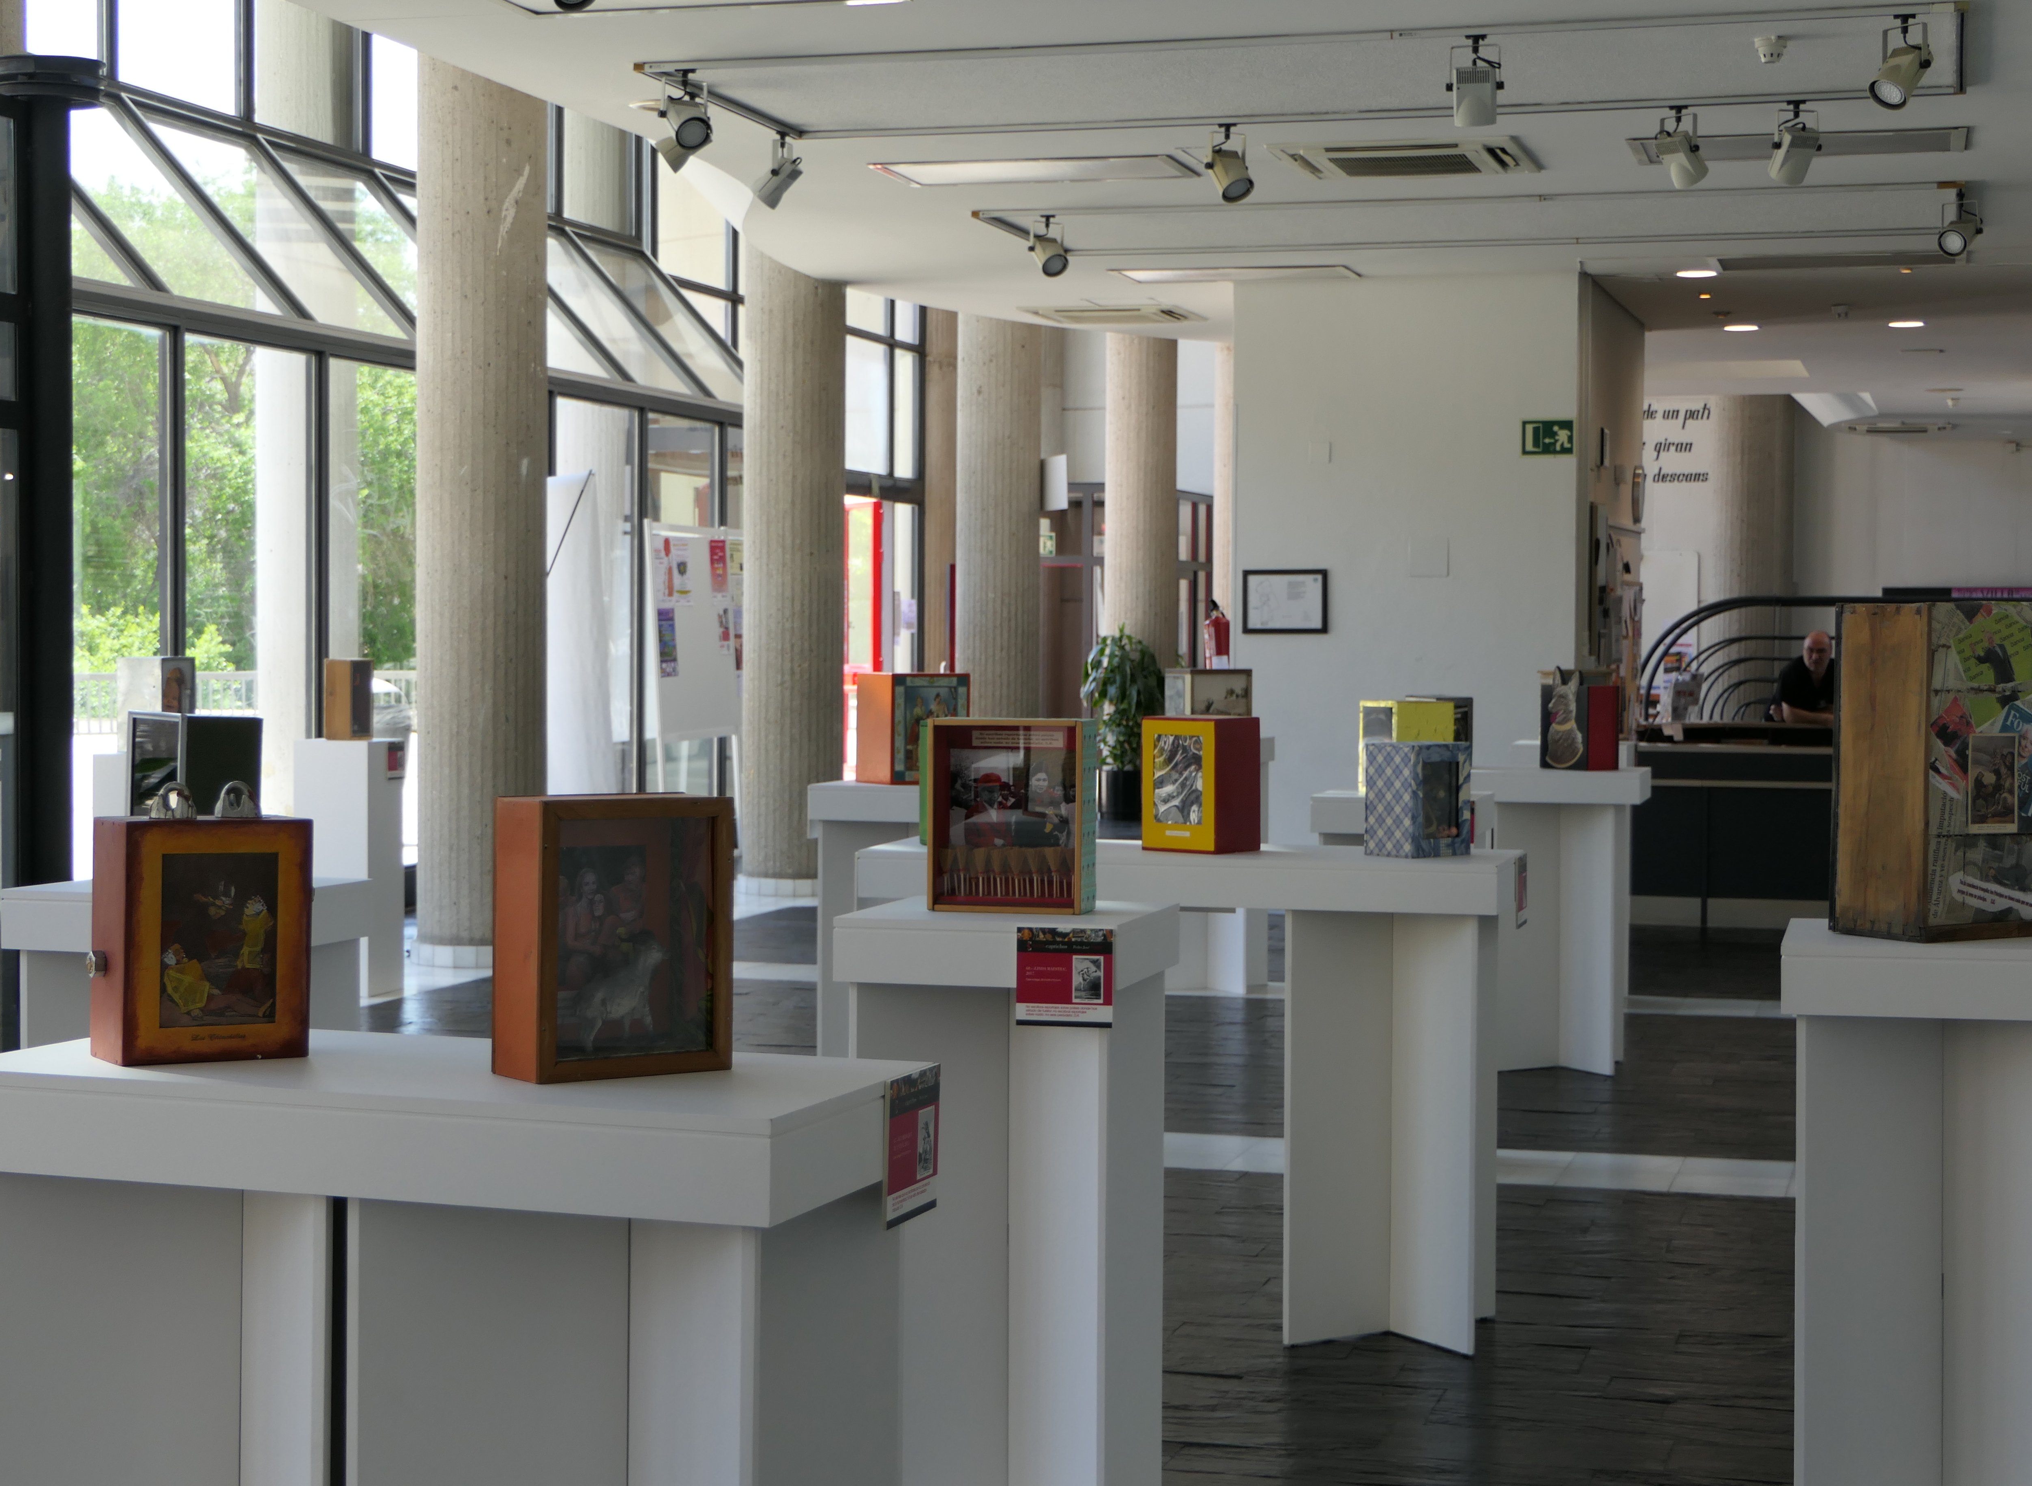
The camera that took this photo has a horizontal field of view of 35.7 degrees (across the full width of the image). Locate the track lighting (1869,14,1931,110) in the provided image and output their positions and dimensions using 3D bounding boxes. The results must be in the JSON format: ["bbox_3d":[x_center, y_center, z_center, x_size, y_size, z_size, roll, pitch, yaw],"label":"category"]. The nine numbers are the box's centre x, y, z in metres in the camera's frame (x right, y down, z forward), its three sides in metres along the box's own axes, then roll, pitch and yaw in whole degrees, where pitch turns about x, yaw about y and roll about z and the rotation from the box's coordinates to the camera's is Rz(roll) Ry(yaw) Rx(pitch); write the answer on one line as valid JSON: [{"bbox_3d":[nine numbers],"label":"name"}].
[{"bbox_3d":[2.714,-2.083,9.668,0.200,0.292,0.160,-1,2,-31],"label":"track lighting"}]

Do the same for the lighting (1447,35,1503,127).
[{"bbox_3d":[1.459,-2.104,10.037,0.170,0.285,0.200,0,2,6],"label":"lighting"}]

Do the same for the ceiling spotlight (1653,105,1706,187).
[{"bbox_3d":[2.372,-2.118,11.243,0.155,0.290,0.185,2,3,43],"label":"ceiling spotlight"}]

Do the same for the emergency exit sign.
[{"bbox_3d":[2.869,-1.642,16.999,0.300,0.200,0.020,1,2,17],"label":"emergency exit sign"}]

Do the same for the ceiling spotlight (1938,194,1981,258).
[{"bbox_3d":[3.987,-2.180,13.327,0.200,0.277,0.160,-1,3,-42],"label":"ceiling spotlight"}]

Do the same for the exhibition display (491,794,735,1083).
[{"bbox_3d":[-0.430,0.205,3.389,0.230,0.295,0.108,-1,3,-35],"label":"exhibition display"}]

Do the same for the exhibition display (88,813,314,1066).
[{"bbox_3d":[-0.944,0.227,3.669,0.215,0.276,0.125,-1,2,-31],"label":"exhibition display"}]

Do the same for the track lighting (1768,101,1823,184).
[{"bbox_3d":[2.780,-2.140,11.277,0.155,0.280,0.180,-1,2,-25],"label":"track lighting"}]

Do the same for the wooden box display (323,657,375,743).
[{"bbox_3d":[-2.685,-0.180,12.724,0.115,0.332,0.170,1,2,20],"label":"wooden box display"}]

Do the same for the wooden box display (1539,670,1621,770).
[{"bbox_3d":[1.985,-0.086,11.115,0.155,0.355,0.235,-1,2,-34],"label":"wooden box display"}]

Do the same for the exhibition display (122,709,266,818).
[{"bbox_3d":[-1.424,0.102,5.476,0.133,0.304,0.275,-1,2,-33],"label":"exhibition display"}]

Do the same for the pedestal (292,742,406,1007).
[{"bbox_3d":[-2.703,0.502,12.822,0.334,1.022,0.288,1,2,18],"label":"pedestal"}]

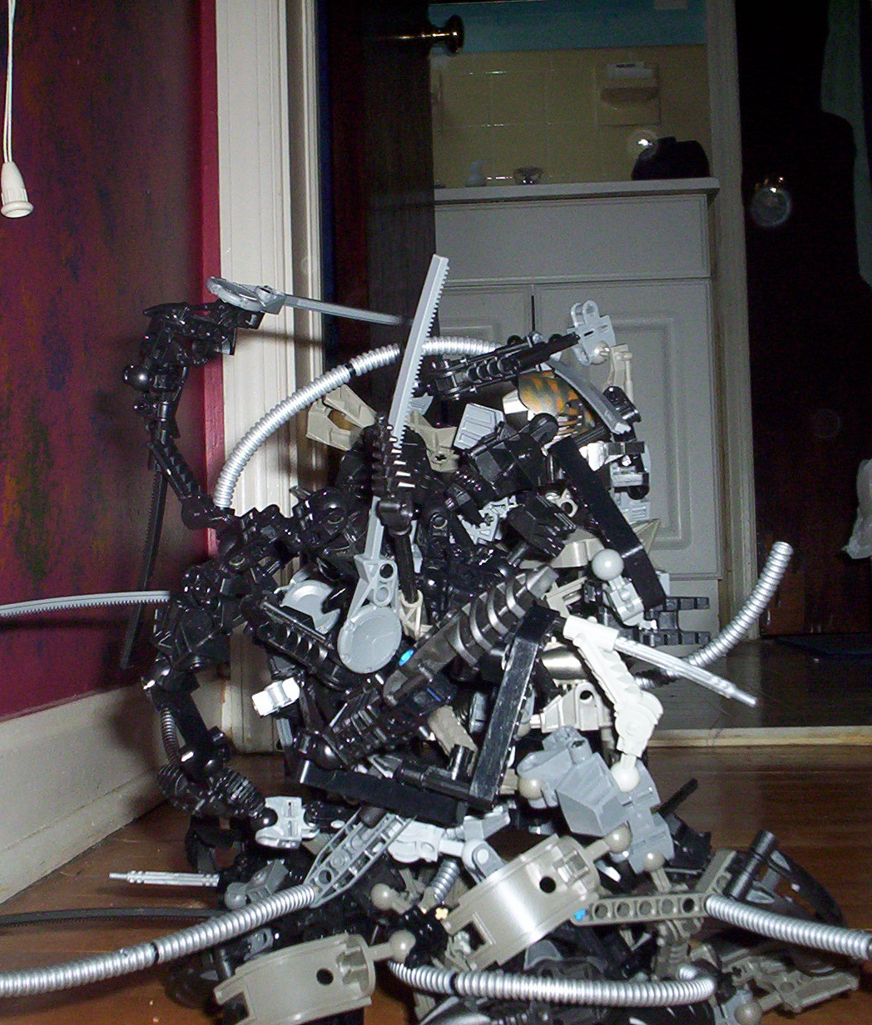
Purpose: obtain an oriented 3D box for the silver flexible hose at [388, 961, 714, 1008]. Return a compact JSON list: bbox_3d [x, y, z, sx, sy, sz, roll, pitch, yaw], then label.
[{"bbox_3d":[0.034,0.137,0.441,0.093,0.010,0.034,-1,-2,0],"label":"silver flexible hose"}]

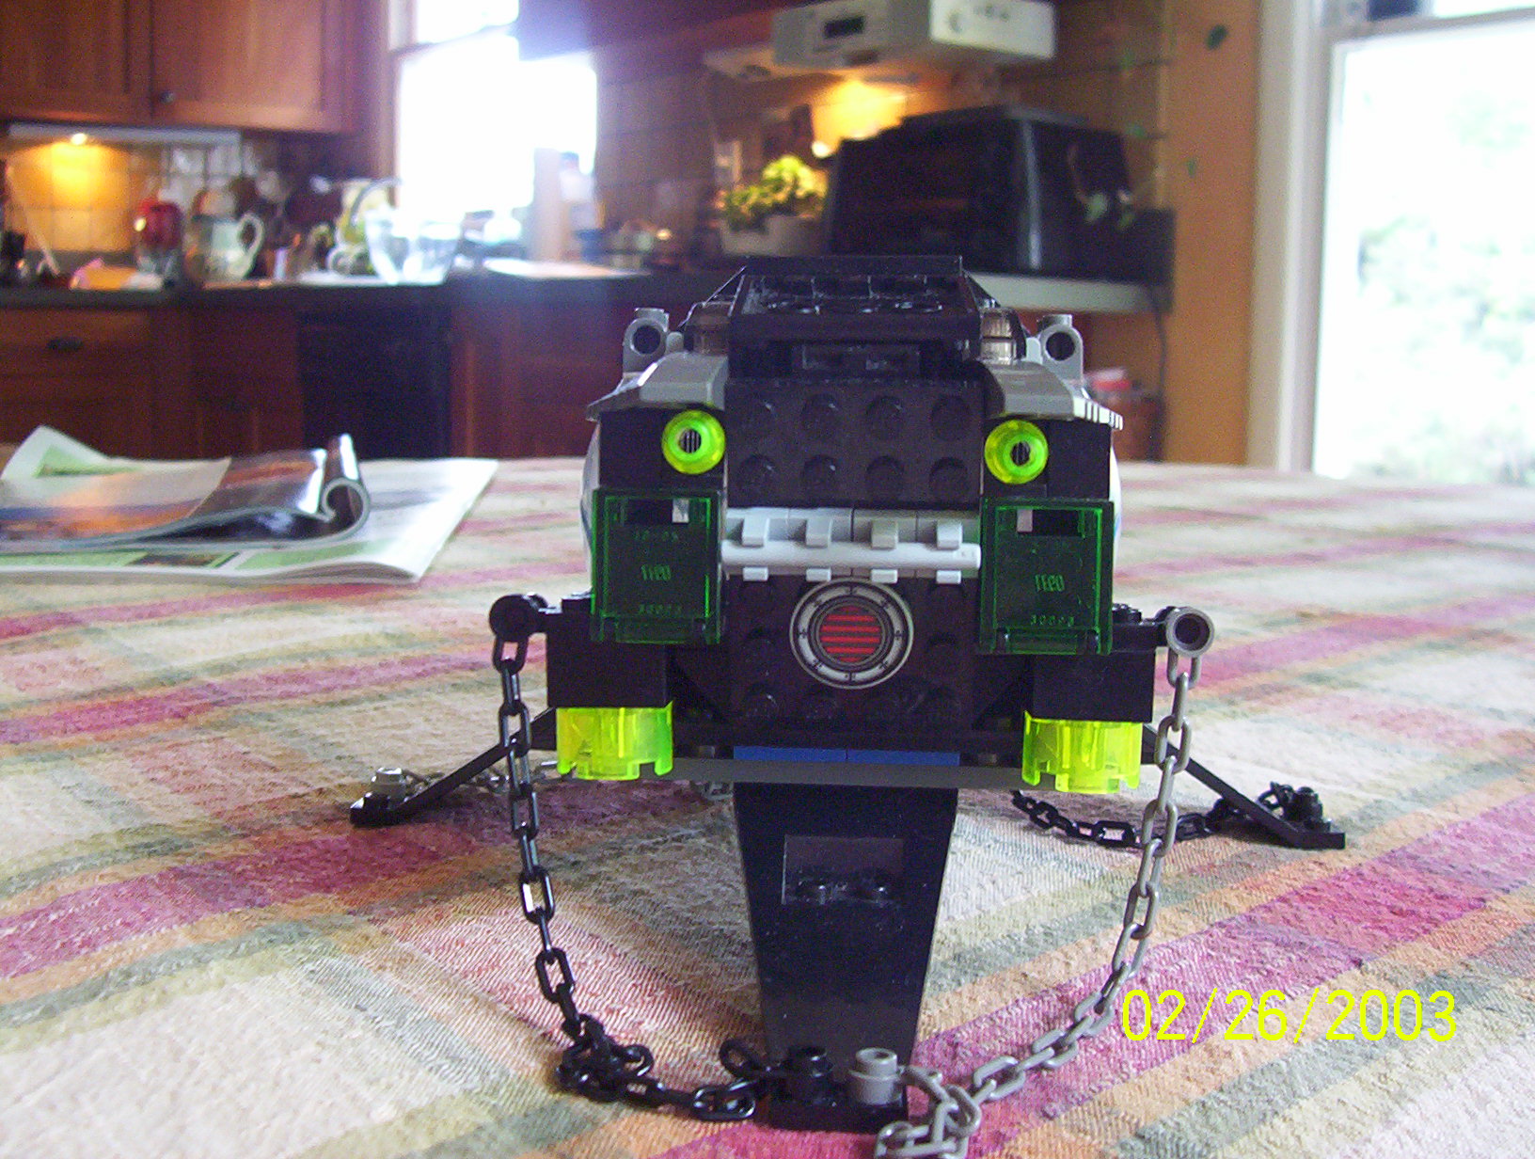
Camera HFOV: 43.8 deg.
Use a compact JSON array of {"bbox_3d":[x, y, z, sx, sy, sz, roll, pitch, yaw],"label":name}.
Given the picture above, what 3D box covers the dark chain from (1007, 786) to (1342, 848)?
[{"bbox_3d":[0.072,0.041,0.348,0.060,0.009,0.042,2,8,3],"label":"dark chain"}]

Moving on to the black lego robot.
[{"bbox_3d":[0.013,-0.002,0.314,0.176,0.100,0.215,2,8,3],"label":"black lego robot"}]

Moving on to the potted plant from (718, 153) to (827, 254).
[{"bbox_3d":[0.021,-0.655,3.350,0.195,0.185,0.190,6,9,33],"label":"potted plant"}]

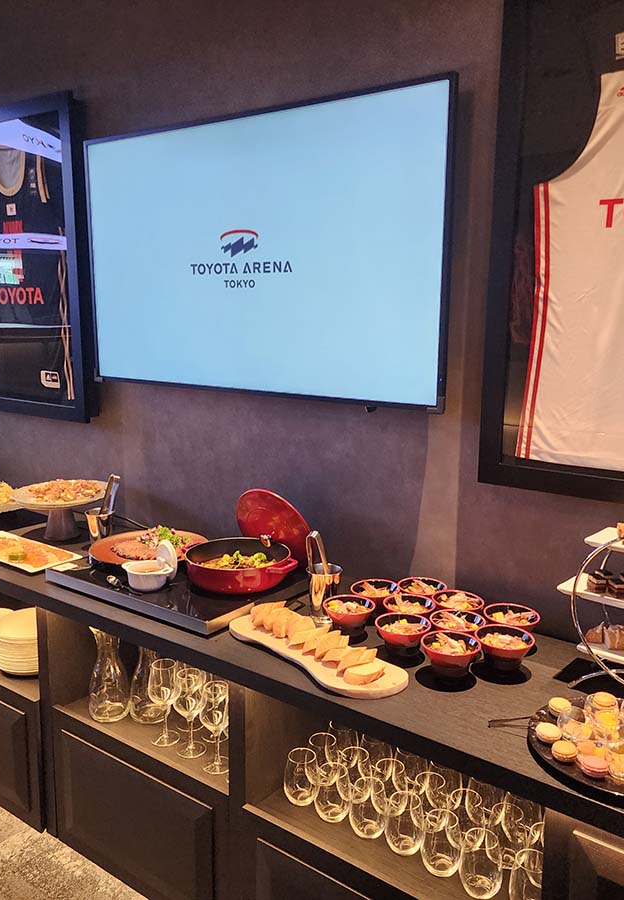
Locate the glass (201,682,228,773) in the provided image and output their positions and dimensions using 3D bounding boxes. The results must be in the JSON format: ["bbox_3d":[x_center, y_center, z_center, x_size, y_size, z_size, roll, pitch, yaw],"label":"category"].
[{"bbox_3d":[-0.218,0.643,1.854,0.080,0.199,0.080,0,10,0],"label":"glass"}]

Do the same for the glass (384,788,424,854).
[{"bbox_3d":[0.184,0.743,1.579,0.077,0.106,0.077,0,10,0],"label":"glass"}]

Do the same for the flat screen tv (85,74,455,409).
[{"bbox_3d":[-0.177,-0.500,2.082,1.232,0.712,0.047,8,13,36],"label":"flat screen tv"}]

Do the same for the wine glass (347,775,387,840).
[{"bbox_3d":[0.117,0.742,1.648,0.077,0.106,0.077,0,11,0],"label":"wine glass"}]

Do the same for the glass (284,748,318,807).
[{"bbox_3d":[-0.021,0.722,1.754,0.077,0.106,0.077,0,11,0],"label":"glass"}]

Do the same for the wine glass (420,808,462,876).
[{"bbox_3d":[0.251,0.762,1.542,0.077,0.106,0.077,0,11,0],"label":"wine glass"}]

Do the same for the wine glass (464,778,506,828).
[{"bbox_3d":[0.366,0.736,1.685,0.077,0.106,0.077,0,11,0],"label":"wine glass"}]

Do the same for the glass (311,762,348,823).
[{"bbox_3d":[0.046,0.732,1.699,0.077,0.106,0.077,0,11,0],"label":"glass"}]

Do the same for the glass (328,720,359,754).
[{"bbox_3d":[0.074,0.689,1.872,0.077,0.106,0.077,0,10,0],"label":"glass"}]

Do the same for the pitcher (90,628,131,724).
[{"bbox_3d":[-0.534,0.574,2.095,0.110,0.262,0.107,-2,11,-10],"label":"pitcher"}]

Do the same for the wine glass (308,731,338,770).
[{"bbox_3d":[0.025,0.702,1.801,0.077,0.106,0.077,0,10,0],"label":"wine glass"}]

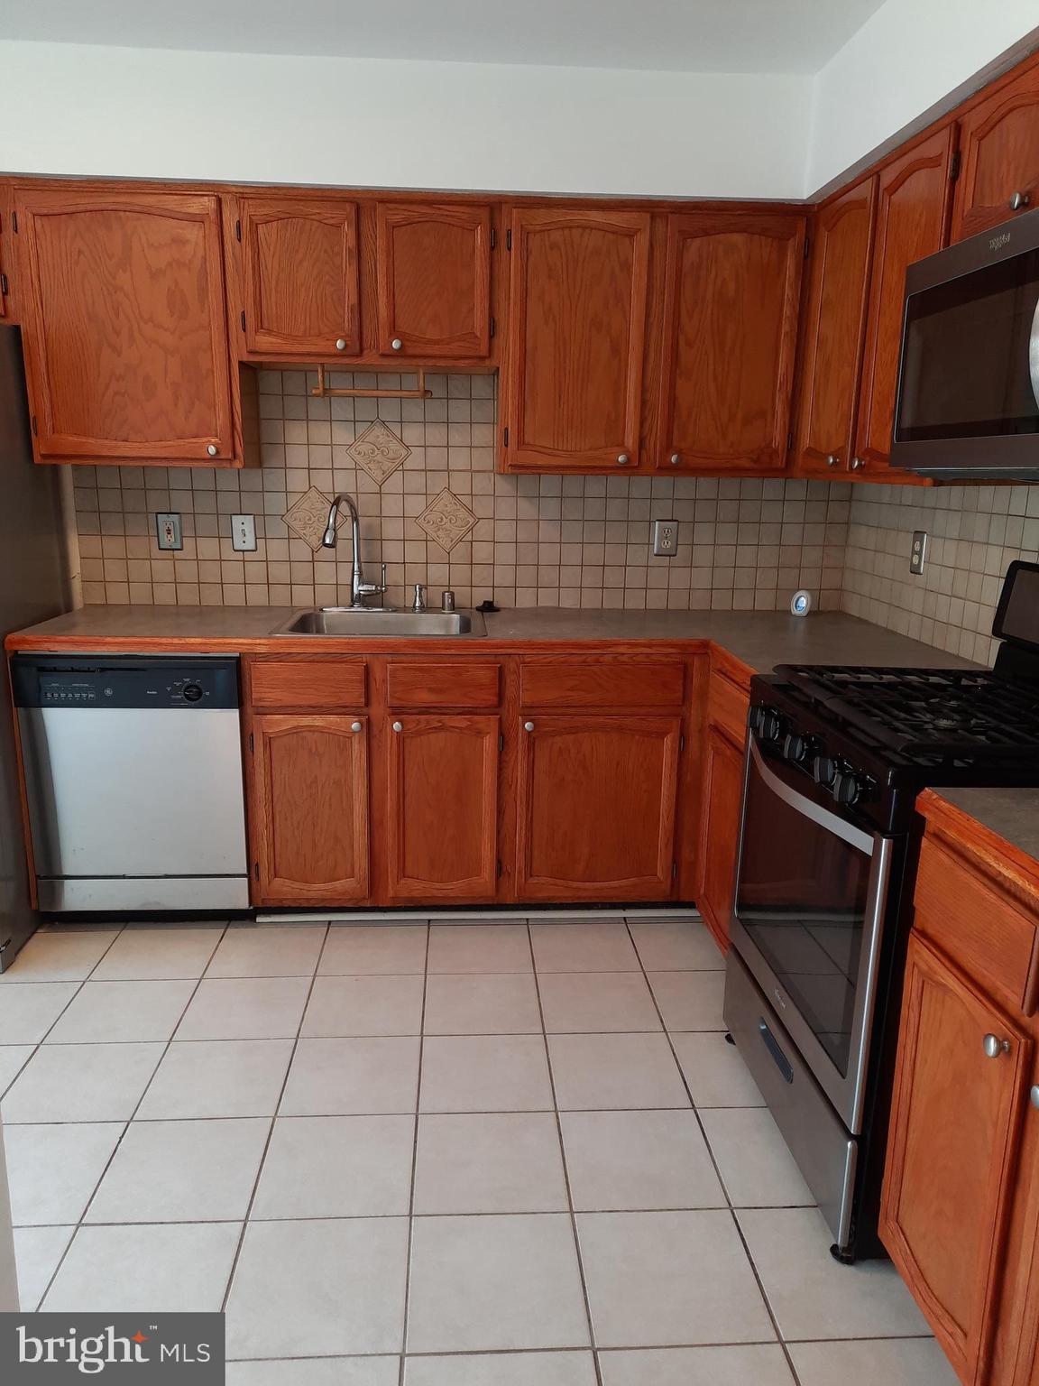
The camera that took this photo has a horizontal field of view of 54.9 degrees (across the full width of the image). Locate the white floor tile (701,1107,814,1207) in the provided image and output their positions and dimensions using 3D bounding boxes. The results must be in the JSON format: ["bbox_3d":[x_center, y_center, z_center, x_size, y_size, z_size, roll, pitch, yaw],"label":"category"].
[{"bbox_3d":[0.555,0.965,2.095,0.303,0.010,0.300,0,13,-4],"label":"white floor tile"}]

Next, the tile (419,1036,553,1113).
[{"bbox_3d":[-0.079,0.899,2.365,0.303,0.010,0.302,0,13,-4],"label":"tile"}]

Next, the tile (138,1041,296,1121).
[{"bbox_3d":[-0.693,0.893,2.313,0.303,0.010,0.300,0,13,-4],"label":"tile"}]

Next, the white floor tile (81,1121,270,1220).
[{"bbox_3d":[-0.677,0.965,2.027,0.303,0.010,0.302,0,13,-4],"label":"white floor tile"}]

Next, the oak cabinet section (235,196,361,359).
[{"bbox_3d":[-0.640,-1.219,3.013,0.350,0.440,0.310,0,13,-4],"label":"oak cabinet section"}]

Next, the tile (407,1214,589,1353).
[{"bbox_3d":[-0.041,1.033,1.761,0.303,0.010,0.300,0,13,-4],"label":"tile"}]

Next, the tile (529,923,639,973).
[{"bbox_3d":[0.190,0.758,2.957,0.301,0.010,0.301,0,13,-4],"label":"tile"}]

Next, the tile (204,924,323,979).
[{"bbox_3d":[-0.727,0.754,2.899,0.301,0.010,0.301,0,13,-4],"label":"tile"}]

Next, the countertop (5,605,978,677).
[{"bbox_3d":[-0.122,-0.139,2.864,2.600,0.045,1.214,0,13,-4],"label":"countertop"}]

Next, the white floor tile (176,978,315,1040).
[{"bbox_3d":[-0.711,0.823,2.609,0.303,0.010,0.300,0,13,-4],"label":"white floor tile"}]

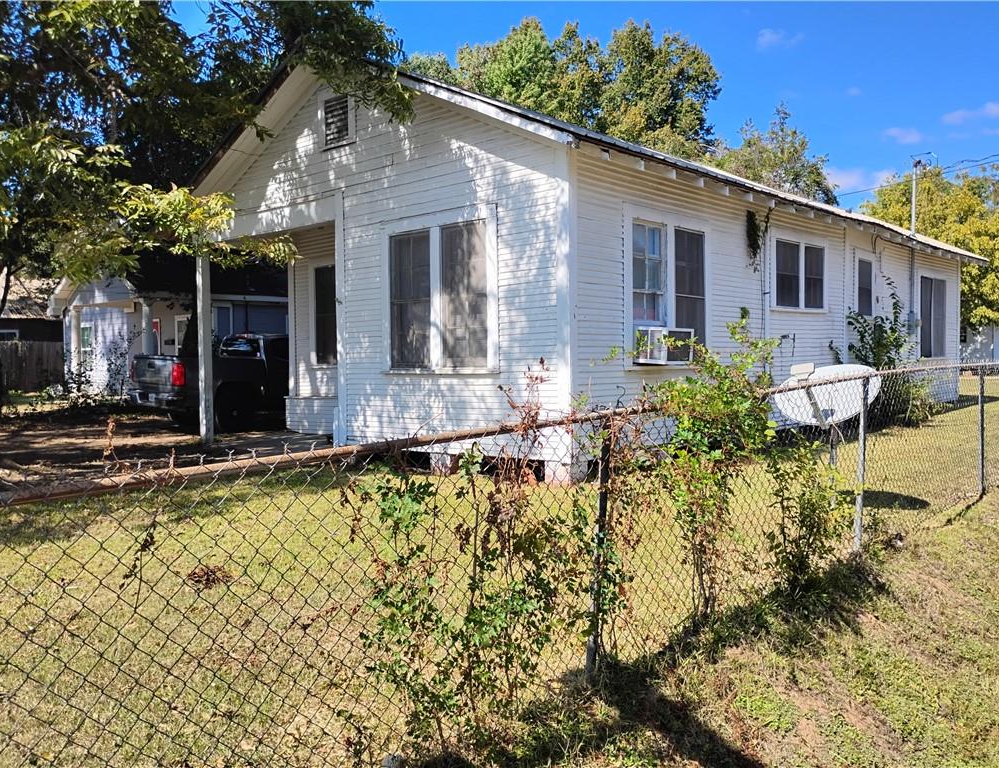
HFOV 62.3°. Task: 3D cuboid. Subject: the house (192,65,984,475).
[{"bbox_3d":[2.673,-1.881,15.985,8.600,5.300,14.600,1,2,44],"label":"house"}]

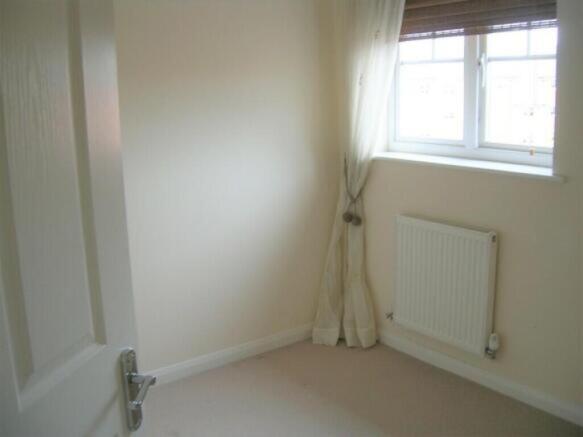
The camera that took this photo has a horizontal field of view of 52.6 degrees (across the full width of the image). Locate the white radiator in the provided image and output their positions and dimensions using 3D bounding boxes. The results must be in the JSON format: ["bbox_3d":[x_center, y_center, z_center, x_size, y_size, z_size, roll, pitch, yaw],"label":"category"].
[{"bbox_3d":[0.767,0.322,2.994,0.068,0.600,0.590,-10,14,-36],"label":"white radiator"}]

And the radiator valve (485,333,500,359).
[{"bbox_3d":[0.965,0.606,2.799,0.045,0.110,0.055,-10,14,-36],"label":"radiator valve"}]

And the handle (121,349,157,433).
[{"bbox_3d":[-0.263,0.305,0.988,0.057,0.148,0.103,2,12,14],"label":"handle"}]

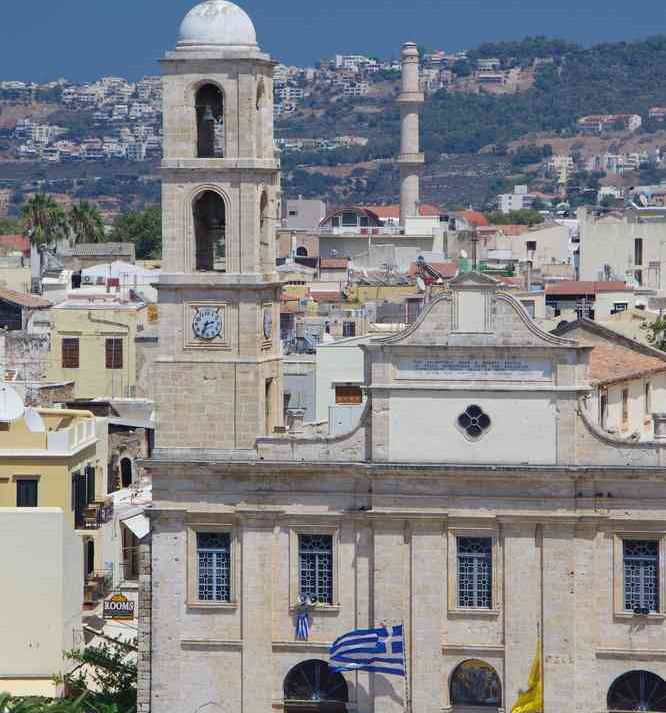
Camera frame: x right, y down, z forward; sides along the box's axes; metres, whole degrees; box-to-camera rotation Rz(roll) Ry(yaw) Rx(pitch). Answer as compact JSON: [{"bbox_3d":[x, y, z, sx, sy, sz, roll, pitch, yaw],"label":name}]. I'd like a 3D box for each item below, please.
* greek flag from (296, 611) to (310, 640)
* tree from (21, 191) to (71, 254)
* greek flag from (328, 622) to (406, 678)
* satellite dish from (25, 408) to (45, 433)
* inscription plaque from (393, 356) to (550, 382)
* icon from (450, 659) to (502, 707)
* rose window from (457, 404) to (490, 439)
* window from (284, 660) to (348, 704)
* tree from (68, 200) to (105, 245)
[{"bbox_3d":[-0.924,8.425,130.359,0.420,0.880,0.250,0,2,13],"label":"greek flag"},{"bbox_3d":[-22.783,-7.336,330.218,3.900,11.500,3.900,0,2,13],"label":"tree"},{"bbox_3d":[1.042,9.111,129.425,2.350,1.600,0.400,0,2,12],"label":"greek flag"},{"bbox_3d":[-10.758,2.343,150.000,0.350,0.980,0.880,1,3,30],"label":"satellite dish"},{"bbox_3d":[4.351,0.403,129.040,4.871,0.683,0.100,0,2,13],"label":"inscription plaque"},{"bbox_3d":[4.480,10.202,129.952,1.656,1.457,0.100,0,2,13],"label":"icon"},{"bbox_3d":[4.521,2.090,133.934,1.076,1.138,0.200,0,3,10],"label":"rose window"},{"bbox_3d":[-0.521,10.276,131.398,1.980,1.350,0.180,0,2,12],"label":"window"},{"bbox_3d":[-19.533,-6.952,330.209,3.000,11.000,3.000,0,2,13],"label":"tree"}]

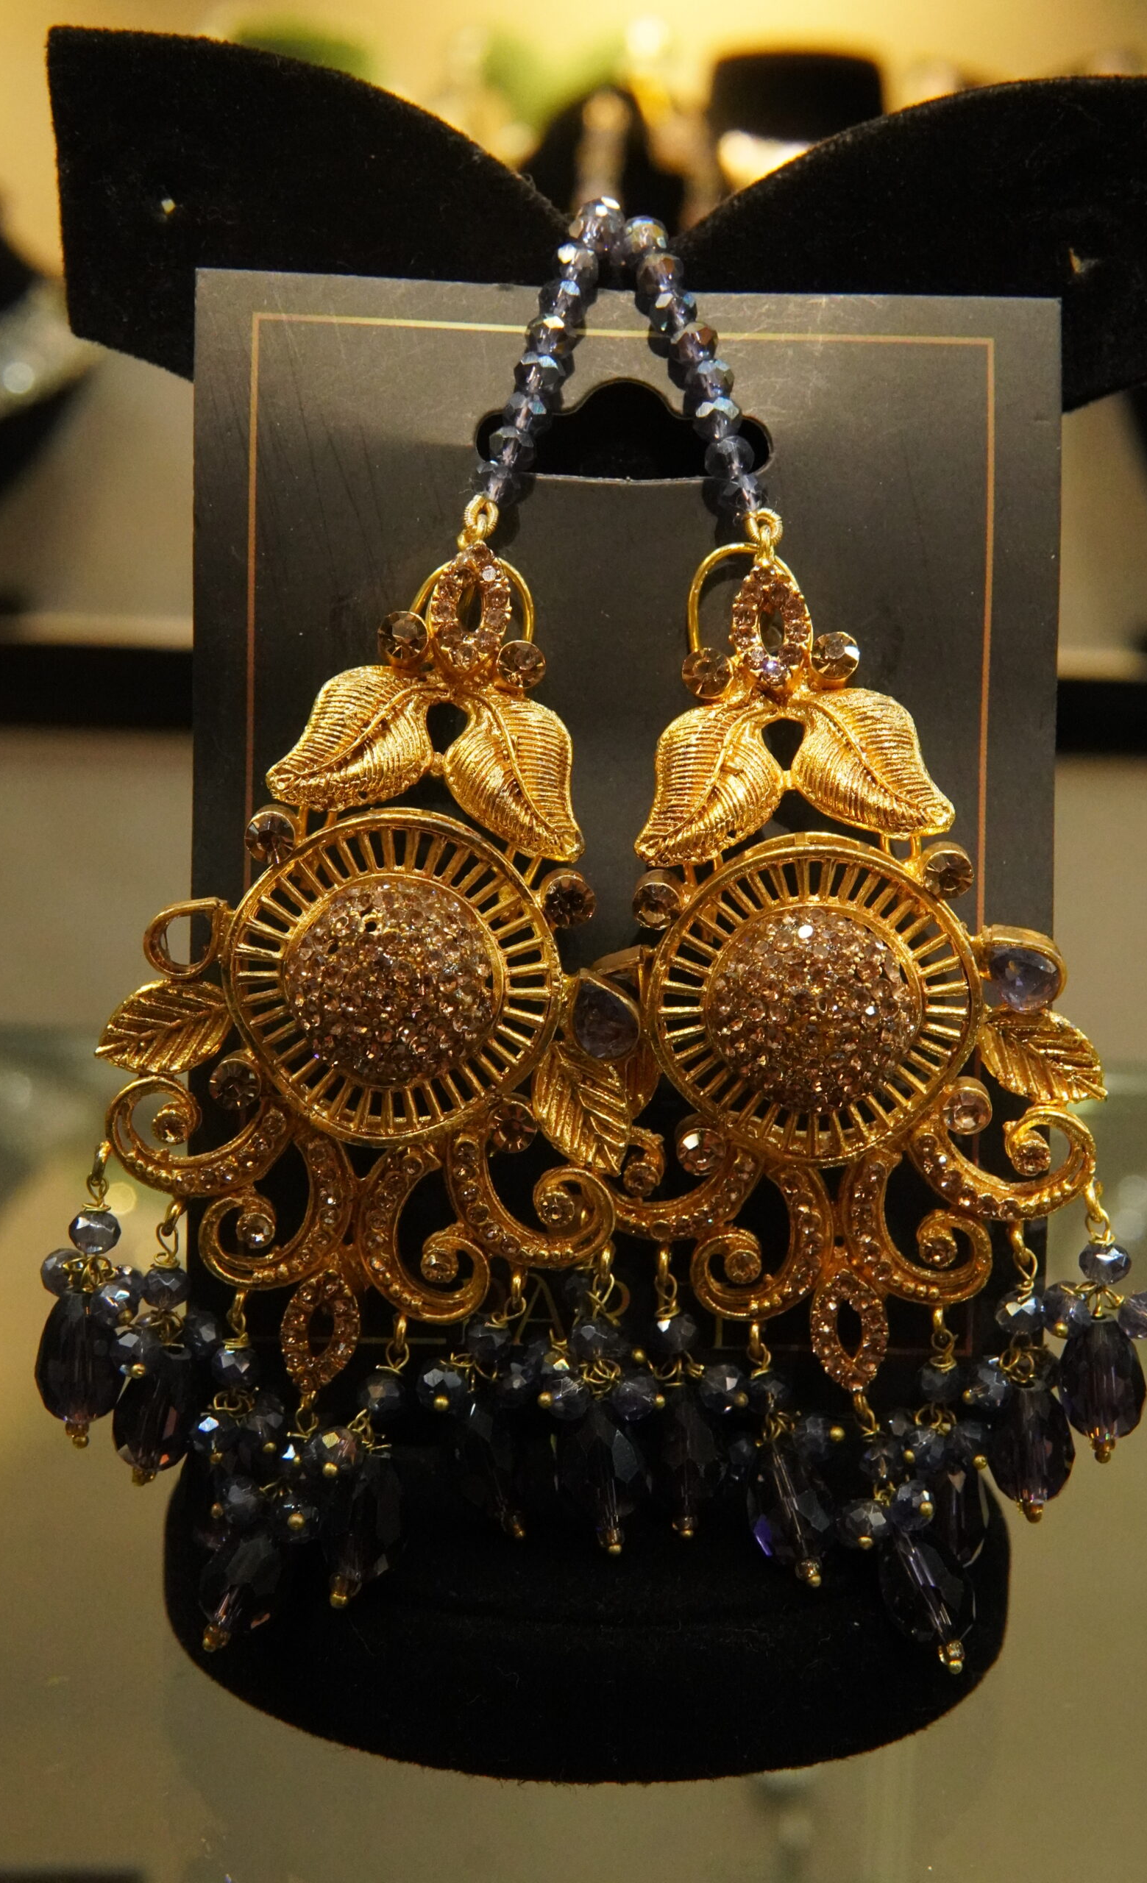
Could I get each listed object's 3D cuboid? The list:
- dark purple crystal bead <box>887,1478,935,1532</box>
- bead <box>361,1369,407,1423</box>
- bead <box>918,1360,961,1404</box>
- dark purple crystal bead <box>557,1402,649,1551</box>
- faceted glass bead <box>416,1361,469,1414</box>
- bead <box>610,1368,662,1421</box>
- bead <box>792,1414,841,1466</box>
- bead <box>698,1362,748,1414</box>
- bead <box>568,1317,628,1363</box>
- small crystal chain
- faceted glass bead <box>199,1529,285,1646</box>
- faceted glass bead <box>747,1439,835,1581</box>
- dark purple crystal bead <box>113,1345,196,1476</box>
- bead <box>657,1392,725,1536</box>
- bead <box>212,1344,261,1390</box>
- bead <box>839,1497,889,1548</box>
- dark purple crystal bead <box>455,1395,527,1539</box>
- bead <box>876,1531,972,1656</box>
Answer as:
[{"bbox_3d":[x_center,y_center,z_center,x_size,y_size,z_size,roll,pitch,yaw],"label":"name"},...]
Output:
[{"bbox_3d":[0.036,0.059,0.248,0.006,0.006,0.005,0,9,-30],"label":"dark purple crystal bead"},{"bbox_3d":[-0.021,0.049,0.255,0.005,0.005,0.005,15,-3,0],"label":"bead"},{"bbox_3d":[0.040,0.048,0.258,0.005,0.004,0.005,0,6,0],"label":"bead"},{"bbox_3d":[0.003,0.057,0.250,0.009,0.015,0.009,-6,-10,0],"label":"dark purple crystal bead"},{"bbox_3d":[-0.014,0.048,0.253,0.005,0.005,0.005,18,53,0],"label":"faceted glass bead"},{"bbox_3d":[0.006,0.045,0.233,0.004,0.005,0.005,27,11,24],"label":"bead"},{"bbox_3d":[0.026,0.053,0.249,0.005,0.005,0.005,0,6,-45],"label":"bead"},{"bbox_3d":[0.015,0.044,0.233,0.004,0.005,0.005,34,10,24],"label":"bead"},{"bbox_3d":[0.003,0.043,0.252,0.006,0.005,0.006,2,12,0],"label":"bead"},{"bbox_3d":[0.005,-0.059,0.239,0.029,0.032,0.009,1,6,-1],"label":"small crystal chain"},{"bbox_3d":[-0.035,0.068,0.249,0.009,0.015,0.009,22,-12,0],"label":"faceted glass bead"},{"bbox_3d":[0.023,0.061,0.250,0.009,0.015,0.009,-17,-10,0],"label":"faceted glass bead"},{"bbox_3d":[-0.046,0.051,0.259,0.009,0.014,0.009,6,9,0],"label":"dark purple crystal bead"},{"bbox_3d":[0.013,0.057,0.255,0.009,0.015,0.009,-2,-6,0],"label":"bead"},{"bbox_3d":[-0.036,0.045,0.251,0.005,0.005,0.005,2,15,0],"label":"bead"},{"bbox_3d":[0.028,0.057,0.231,0.005,0.005,0.004,31,45,-7],"label":"bead"},{"bbox_3d":[-0.009,0.056,0.252,0.008,0.015,0.008,-18,7,0],"label":"dark purple crystal bead"},{"bbox_3d":[0.035,0.064,0.232,0.009,0.013,0.009,-22,5,3],"label":"bead"}]

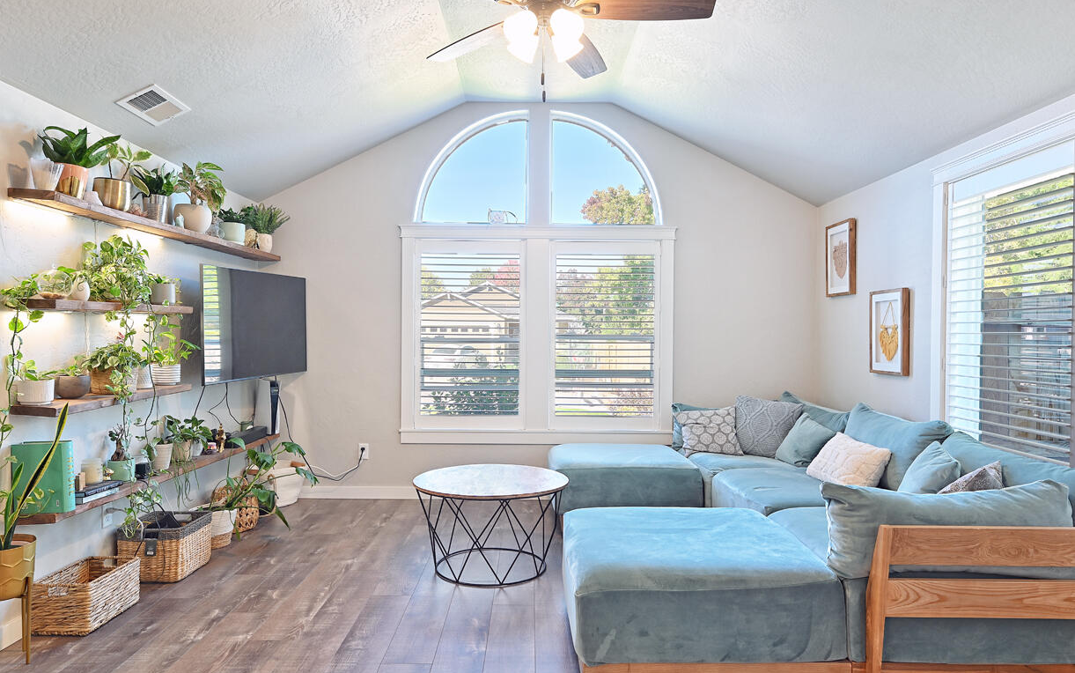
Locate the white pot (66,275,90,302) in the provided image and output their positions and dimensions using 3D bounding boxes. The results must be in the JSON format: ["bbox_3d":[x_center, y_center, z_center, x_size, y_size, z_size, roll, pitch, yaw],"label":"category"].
[{"bbox_3d":[-1.995,-0.207,2.990,0.084,0.119,0.084,0,0,0],"label":"white pot"}]

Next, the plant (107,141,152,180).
[{"bbox_3d":[-1.972,-0.844,3.315,0.187,0.173,0.187,0,0,0],"label":"plant"}]

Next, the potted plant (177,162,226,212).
[{"bbox_3d":[-1.966,-0.873,4.015,0.247,0.276,0.247,0,0,0],"label":"potted plant"}]

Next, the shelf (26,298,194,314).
[{"bbox_3d":[-2.150,-0.144,3.500,0.200,0.042,1.120,0,0,1],"label":"shelf"}]

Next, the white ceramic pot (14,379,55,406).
[{"bbox_3d":[-2.058,0.231,2.822,0.126,0.106,0.126,0,0,0],"label":"white ceramic pot"}]

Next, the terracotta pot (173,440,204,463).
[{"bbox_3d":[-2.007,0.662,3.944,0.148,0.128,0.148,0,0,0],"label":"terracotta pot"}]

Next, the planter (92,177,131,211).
[{"bbox_3d":[-2.019,-0.669,3.260,0.152,0.144,0.152,0,0,1],"label":"planter"}]

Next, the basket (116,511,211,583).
[{"bbox_3d":[-1.927,1.083,3.570,0.305,0.266,0.335,0,0,1],"label":"basket"}]

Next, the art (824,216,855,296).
[{"bbox_3d":[2.198,-0.556,4.984,0.048,0.530,0.390,0,0,-1],"label":"art"}]

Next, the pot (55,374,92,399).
[{"bbox_3d":[-2.034,0.223,3.004,0.135,0.104,0.135,0,0,0],"label":"pot"}]

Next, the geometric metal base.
[{"bbox_3d":[-0.262,1.063,3.885,0.815,0.460,0.815,0,0,1],"label":"geometric metal base"}]

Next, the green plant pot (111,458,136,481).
[{"bbox_3d":[-2.047,0.661,3.380,0.115,0.112,0.115,0,0,0],"label":"green plant pot"}]

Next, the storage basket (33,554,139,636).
[{"bbox_3d":[-2.007,1.149,3.073,0.240,0.207,0.380,0,0,0],"label":"storage basket"}]

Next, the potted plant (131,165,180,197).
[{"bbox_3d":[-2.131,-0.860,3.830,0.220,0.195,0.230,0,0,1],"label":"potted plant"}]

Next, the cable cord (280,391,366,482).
[{"bbox_3d":[-1.675,0.775,5.300,0.600,0.680,0.200,0,0,1],"label":"cable cord"}]

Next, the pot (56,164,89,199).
[{"bbox_3d":[-2.017,-0.667,2.980,0.120,0.152,0.120,0,0,0],"label":"pot"}]

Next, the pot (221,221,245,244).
[{"bbox_3d":[-2.007,-0.675,4.529,0.148,0.140,0.148,0,0,0],"label":"pot"}]

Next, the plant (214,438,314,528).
[{"bbox_3d":[-1.661,0.898,4.180,0.550,0.540,0.500,0,0,1],"label":"plant"}]

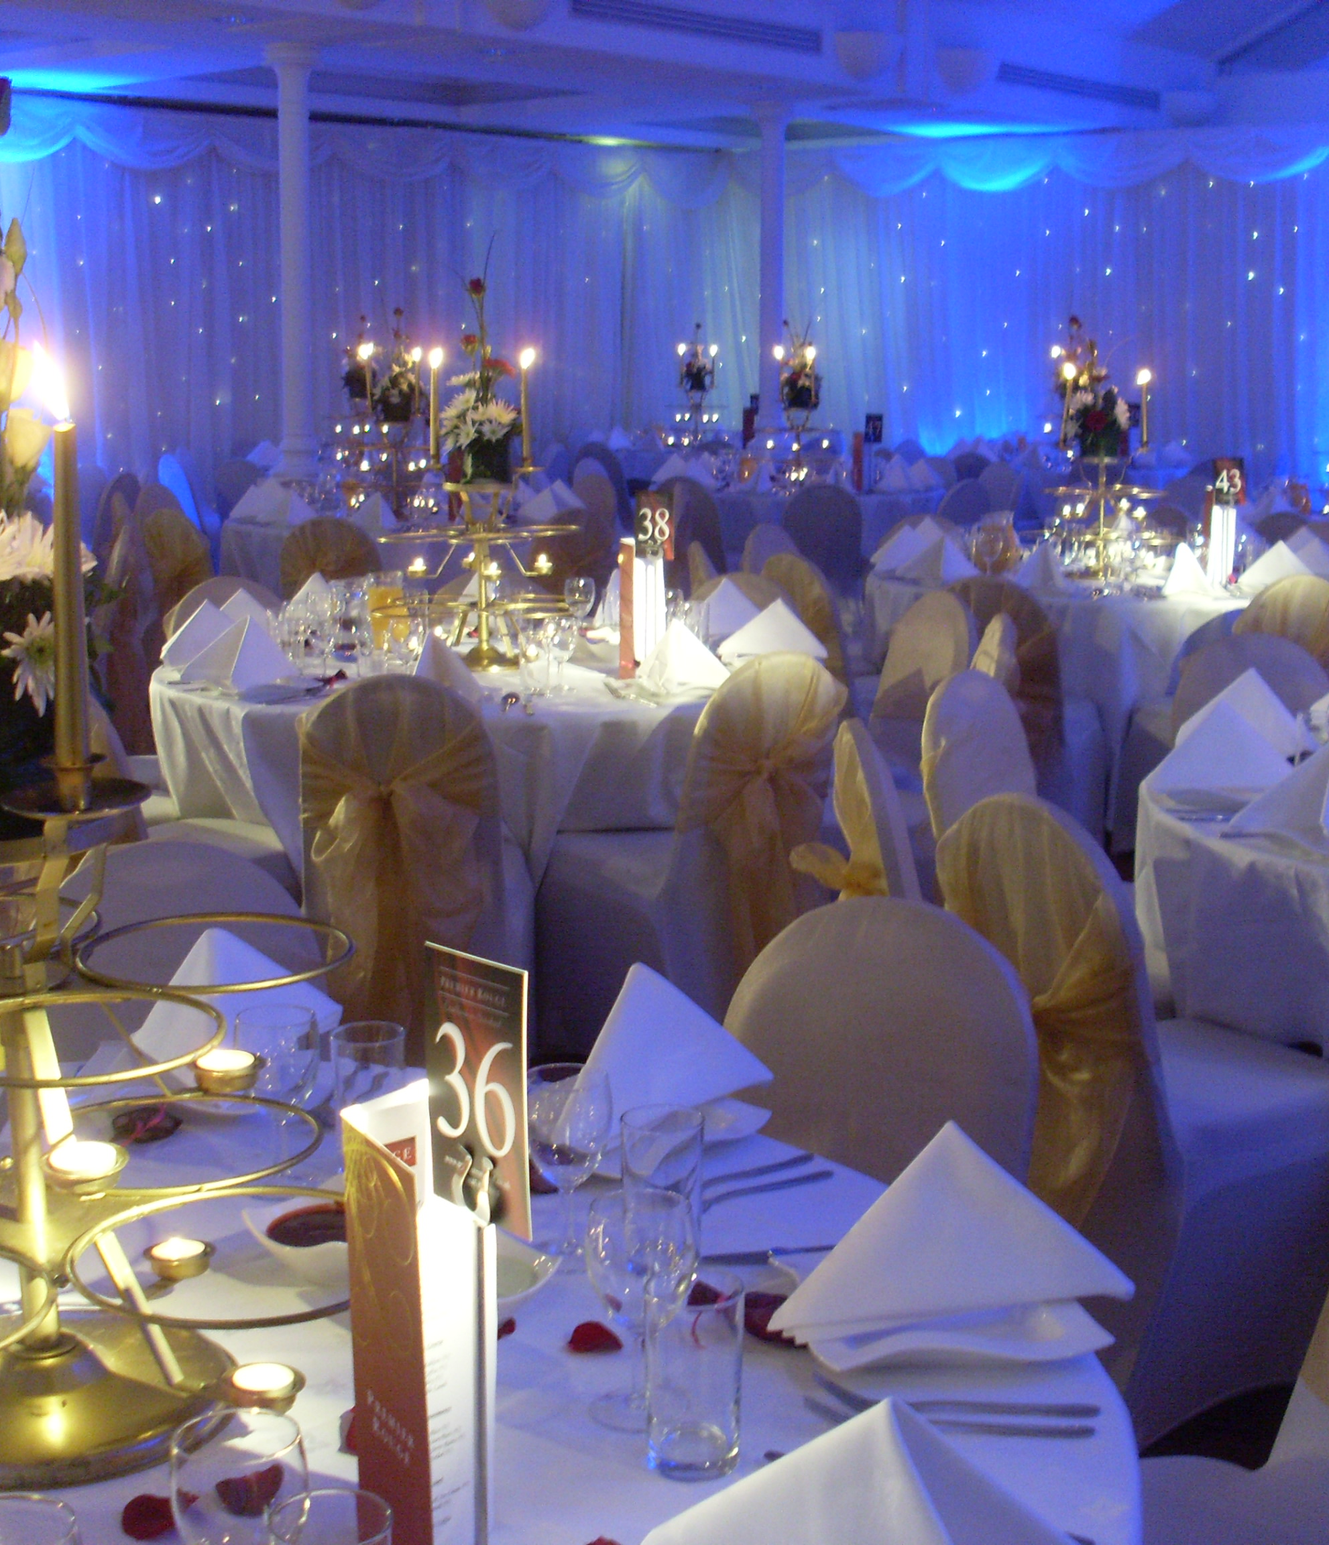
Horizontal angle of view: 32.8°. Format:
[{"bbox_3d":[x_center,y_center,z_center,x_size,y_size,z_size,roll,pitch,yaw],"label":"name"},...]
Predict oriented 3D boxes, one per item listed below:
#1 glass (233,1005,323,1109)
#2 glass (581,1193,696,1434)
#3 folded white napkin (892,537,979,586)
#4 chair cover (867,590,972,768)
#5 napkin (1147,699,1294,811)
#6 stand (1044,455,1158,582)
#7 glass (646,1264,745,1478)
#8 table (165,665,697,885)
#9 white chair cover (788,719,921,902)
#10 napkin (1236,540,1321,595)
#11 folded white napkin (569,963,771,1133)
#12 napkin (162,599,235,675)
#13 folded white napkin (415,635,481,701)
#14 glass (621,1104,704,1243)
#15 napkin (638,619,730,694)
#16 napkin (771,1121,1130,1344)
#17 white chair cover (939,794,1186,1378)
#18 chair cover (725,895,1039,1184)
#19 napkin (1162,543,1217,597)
[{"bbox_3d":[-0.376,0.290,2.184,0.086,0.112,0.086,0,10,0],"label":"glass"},{"bbox_3d":[-0.020,0.410,1.742,0.086,0.169,0.086,0,10,0],"label":"glass"},{"bbox_3d":[0.984,-0.739,7.784,0.280,0.138,0.237,-7,12,-34],"label":"folded white napkin"},{"bbox_3d":[0.556,-0.043,6.384,0.530,0.910,0.430,-5,12,-27],"label":"chair cover"},{"bbox_3d":[1.040,-0.062,4.222,0.296,0.152,0.160,-1,10,-8],"label":"napkin"},{"bbox_3d":[1.640,-0.955,8.444,0.530,0.480,0.530,0,10,0],"label":"stand"},{"bbox_3d":[0.022,0.428,1.611,0.068,0.128,0.068,0,10,0],"label":"glass"},{"bbox_3d":[-0.495,0.073,6.132,1.720,0.740,1.720,0,10,0],"label":"table"},{"bbox_3d":[0.585,0.342,4.134,0.550,0.880,0.420,1,10,4],"label":"white chair cover"},{"bbox_3d":[2.174,-0.739,8.055,0.300,0.160,0.240,-6,12,-29],"label":"napkin"},{"bbox_3d":[-0.037,0.272,2.382,0.208,0.137,0.269,5,11,26],"label":"folded white napkin"},{"bbox_3d":[-1.136,-0.363,5.733,0.288,0.142,0.214,-3,11,-18],"label":"napkin"},{"bbox_3d":[-0.528,-0.245,5.122,0.175,0.141,0.283,-3,11,-16],"label":"folded white napkin"},{"bbox_3d":[-0.001,0.362,1.971,0.068,0.128,0.068,0,10,0],"label":"glass"},{"bbox_3d":[0.011,-0.295,5.374,0.181,0.140,0.282,-7,12,-33],"label":"napkin"},{"bbox_3d":[0.221,0.352,1.814,0.301,0.150,0.128,-5,11,-23],"label":"napkin"},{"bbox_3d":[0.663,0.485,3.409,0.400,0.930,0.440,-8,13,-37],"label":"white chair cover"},{"bbox_3d":[0.126,0.632,2.655,0.430,0.910,0.530,7,12,34],"label":"chair cover"},{"bbox_3d":[1.798,-0.718,7.869,0.193,0.150,0.293,0,10,-2],"label":"napkin"}]

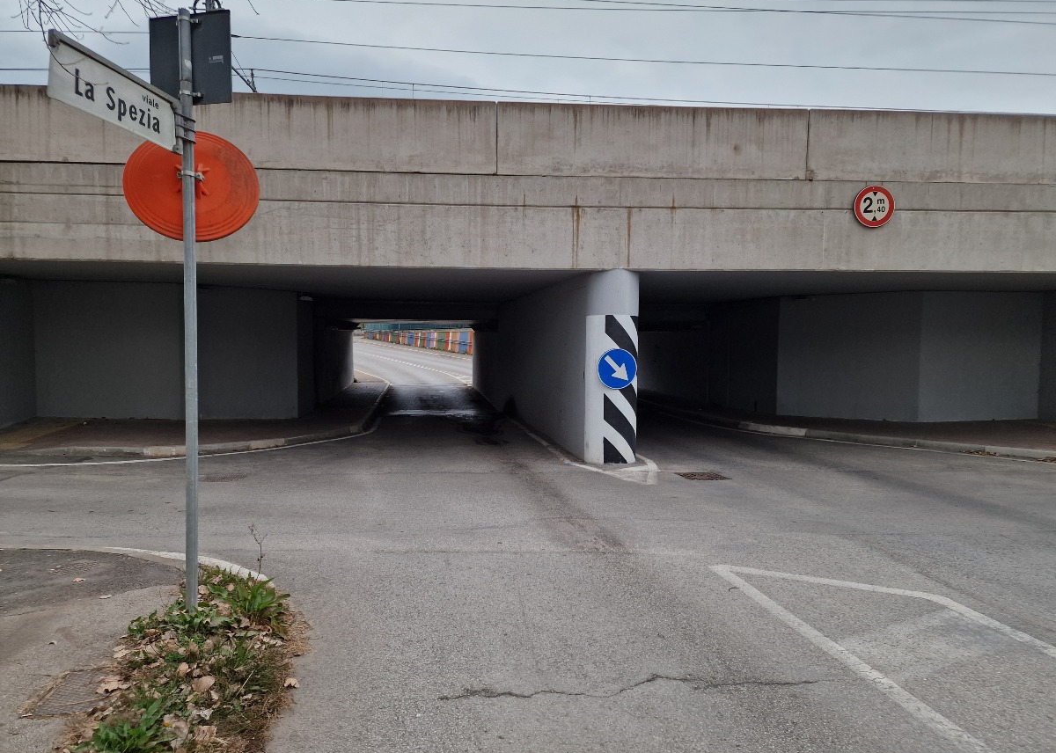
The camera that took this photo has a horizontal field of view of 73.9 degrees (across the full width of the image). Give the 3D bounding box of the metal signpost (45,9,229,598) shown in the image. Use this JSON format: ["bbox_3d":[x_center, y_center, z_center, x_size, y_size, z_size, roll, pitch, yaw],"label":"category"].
[{"bbox_3d":[-1.853,-0.305,3.402,0.560,3.240,1.050,1,3,4],"label":"metal signpost"}]

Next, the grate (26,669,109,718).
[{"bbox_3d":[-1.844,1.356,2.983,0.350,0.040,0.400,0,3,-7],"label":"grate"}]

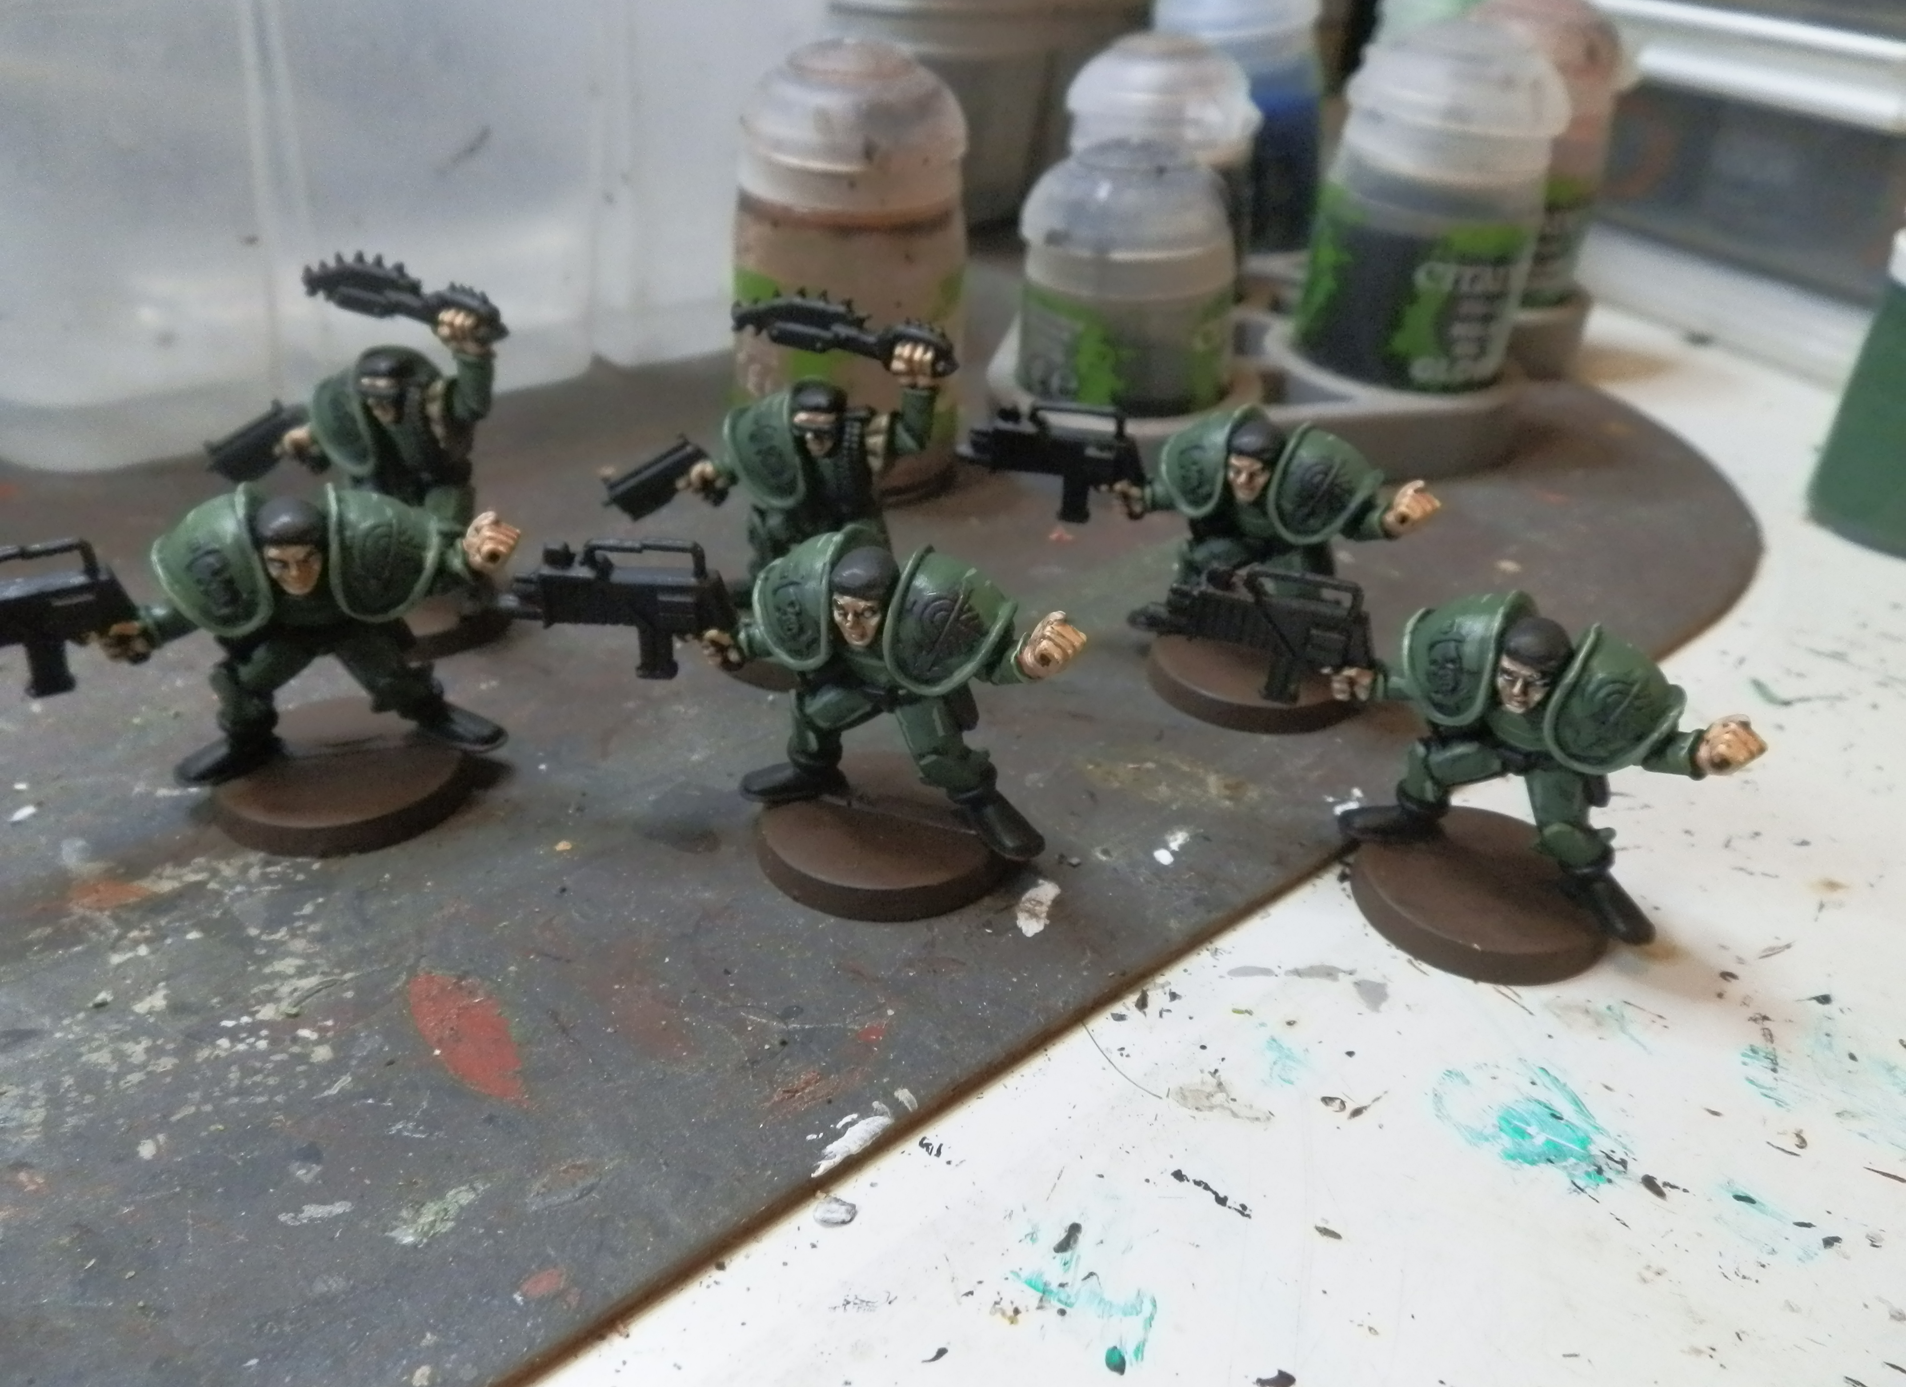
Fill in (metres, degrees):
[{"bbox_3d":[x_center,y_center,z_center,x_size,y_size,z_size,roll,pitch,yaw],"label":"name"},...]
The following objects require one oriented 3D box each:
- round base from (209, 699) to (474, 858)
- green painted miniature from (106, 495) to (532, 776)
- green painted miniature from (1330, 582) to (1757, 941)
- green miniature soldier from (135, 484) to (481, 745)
[{"bbox_3d":[-0.061,0.008,0.155,0.025,0.003,0.025,3,31,0],"label":"round base"},{"bbox_3d":[-0.059,-0.005,0.145,0.038,0.029,0.014,-5,32,-13],"label":"green painted miniature"},{"bbox_3d":[0.052,0.006,0.143,0.038,0.032,0.018,21,35,27],"label":"green painted miniature"},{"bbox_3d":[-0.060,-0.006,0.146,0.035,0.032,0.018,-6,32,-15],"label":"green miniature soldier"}]

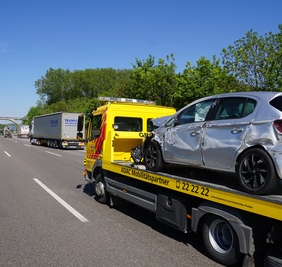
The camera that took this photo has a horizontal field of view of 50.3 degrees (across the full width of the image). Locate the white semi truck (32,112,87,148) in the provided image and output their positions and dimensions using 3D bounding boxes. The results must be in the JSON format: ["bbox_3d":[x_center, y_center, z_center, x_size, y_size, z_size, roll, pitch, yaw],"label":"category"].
[{"bbox_3d":[-11.616,-0.321,39.646,2.550,4.000,16.400,1,0,-32],"label":"white semi truck"}]

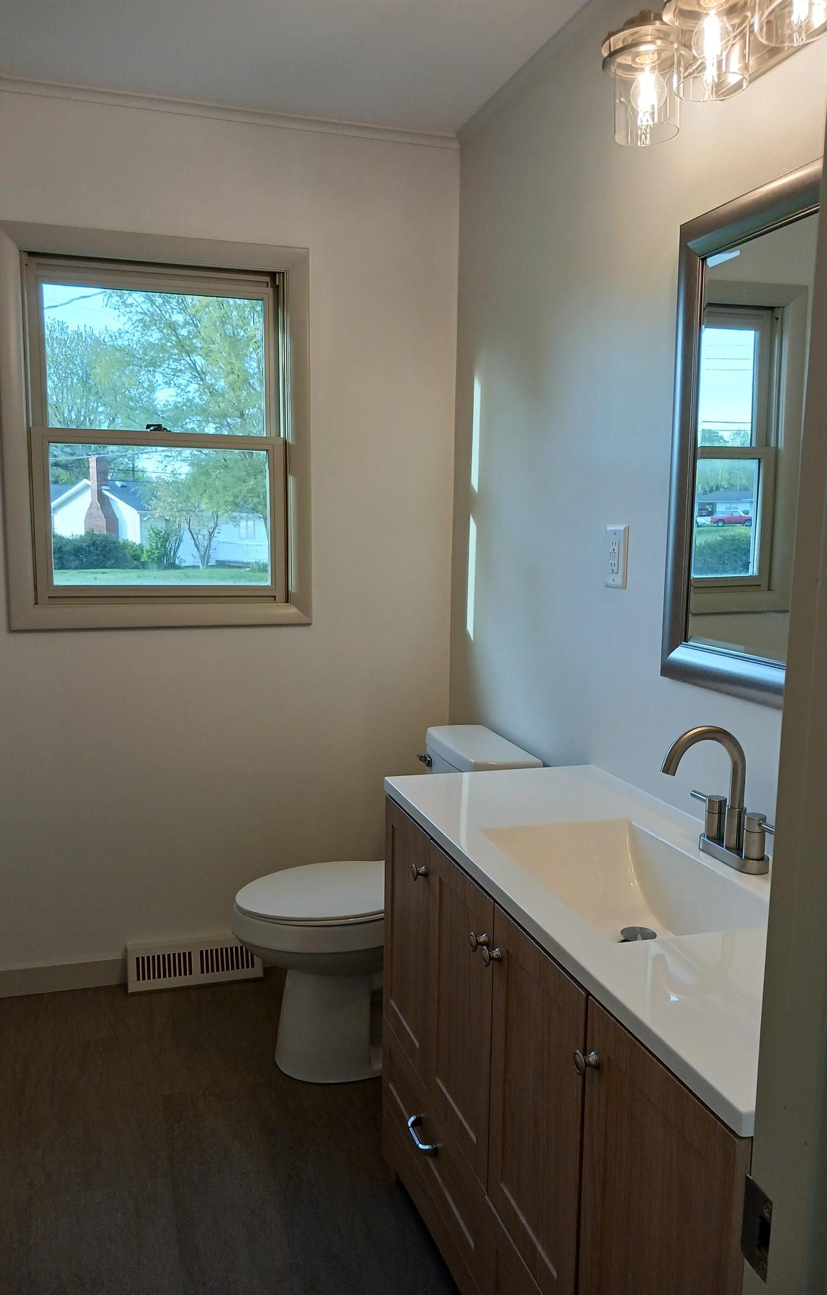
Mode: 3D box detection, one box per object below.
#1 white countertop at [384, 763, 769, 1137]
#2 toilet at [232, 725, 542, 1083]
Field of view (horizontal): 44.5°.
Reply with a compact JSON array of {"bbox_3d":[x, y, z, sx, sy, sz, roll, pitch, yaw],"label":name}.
[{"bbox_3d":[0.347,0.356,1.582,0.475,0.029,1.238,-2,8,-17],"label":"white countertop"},{"bbox_3d":[-0.105,0.649,2.620,0.730,0.772,0.460,-2,8,-17],"label":"toilet"}]

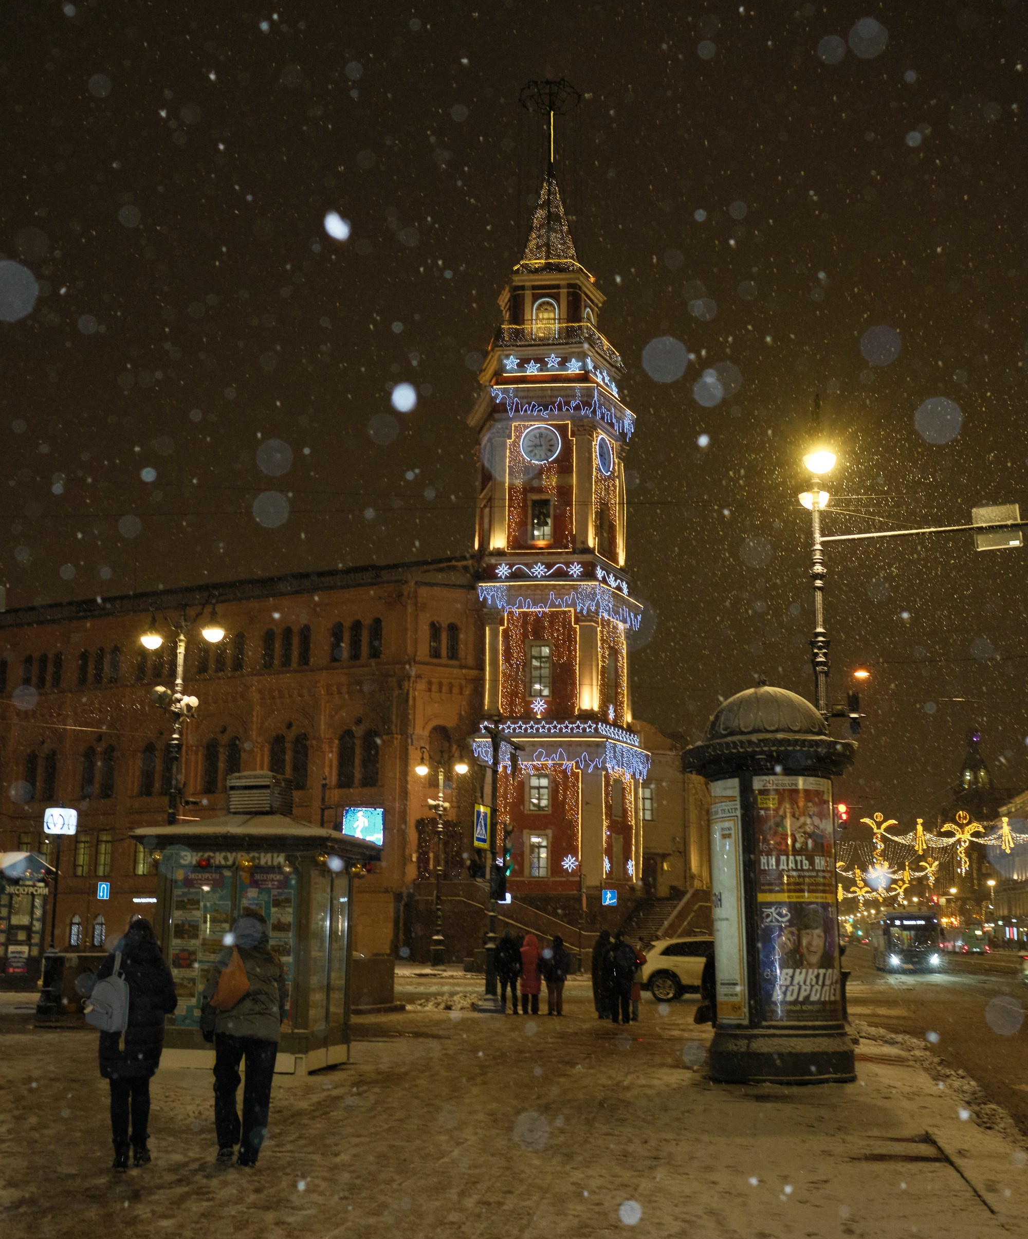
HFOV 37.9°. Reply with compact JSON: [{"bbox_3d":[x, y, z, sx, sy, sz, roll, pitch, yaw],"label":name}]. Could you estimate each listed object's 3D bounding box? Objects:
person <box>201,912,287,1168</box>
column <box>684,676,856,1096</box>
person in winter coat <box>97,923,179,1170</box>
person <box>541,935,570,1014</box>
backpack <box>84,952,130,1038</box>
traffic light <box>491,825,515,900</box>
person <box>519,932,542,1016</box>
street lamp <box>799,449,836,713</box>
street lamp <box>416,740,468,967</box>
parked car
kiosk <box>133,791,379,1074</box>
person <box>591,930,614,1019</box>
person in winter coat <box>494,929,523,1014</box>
[{"bbox_3d":[-1.973,3.055,10.951,0.570,1.770,0.440,1,-12,-4],"label":"person"},{"bbox_3d":[3.193,3.161,18.471,2.100,4.750,2.100,-3,-12,9],"label":"column"},{"bbox_3d":[-2.726,3.043,10.799,0.560,1.720,0.470,1,-12,-4],"label":"person in winter coat"},{"bbox_3d":[0.904,7.743,32.603,0.600,1.680,0.400,0,-12,0],"label":"person"},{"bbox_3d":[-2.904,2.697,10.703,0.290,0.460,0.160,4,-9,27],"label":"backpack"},{"bbox_3d":[-0.272,5.475,33.801,0.500,1.650,0.450,-2,-12,10],"label":"traffic light"},{"bbox_3d":[0.349,7.451,31.481,0.500,1.650,0.380,0,-12,5],"label":"person"},{"bbox_3d":[4.878,1.685,23.779,0.750,9.900,2.200,0,-12,0],"label":"street lamp"},{"bbox_3d":[-3.380,11.165,71.731,2.550,10.600,0.900,-4,-13,20],"label":"street lamp"},{"bbox_3d":[5.617,9.381,40.185,4.720,1.690,1.900,-2,-12,15],"label":"parked car"},{"bbox_3d":[-3.308,3.985,19.493,2.550,3.500,2.700,-1,-12,8],"label":"kiosk"},{"bbox_3d":[1.835,7.185,30.373,0.540,1.750,0.420,-2,-12,12],"label":"person"},{"bbox_3d":[-0.119,7.708,32.711,0.600,1.780,0.400,0,-12,0],"label":"person in winter coat"}]

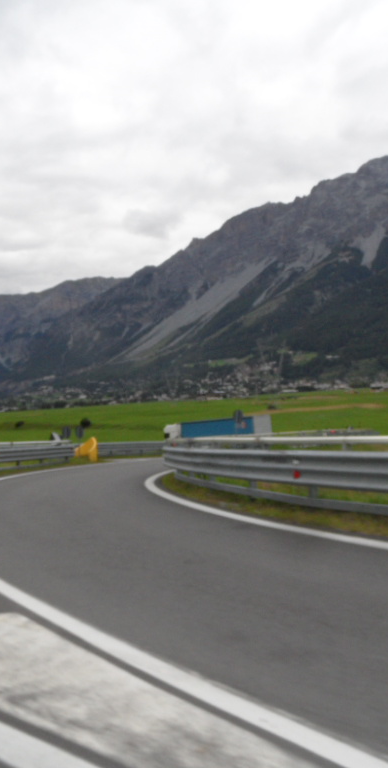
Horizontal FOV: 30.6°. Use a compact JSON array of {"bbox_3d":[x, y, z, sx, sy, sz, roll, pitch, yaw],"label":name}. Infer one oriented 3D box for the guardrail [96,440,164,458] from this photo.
[{"bbox_3d":[-3.873,4.090,44.000,4.600,0.860,0.300,-1,-3,-18],"label":"guardrail"}]

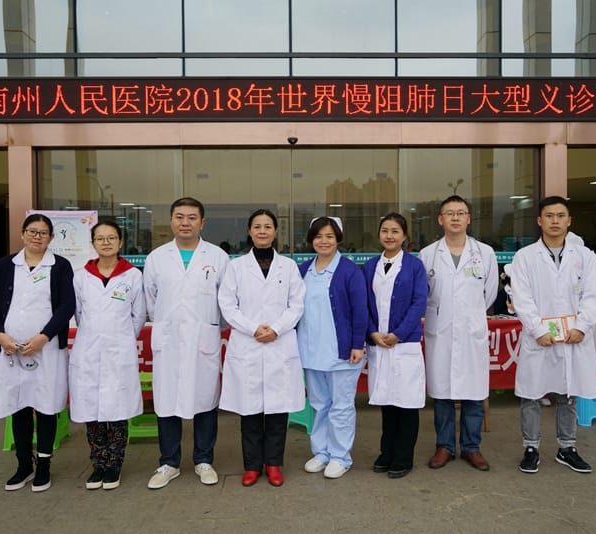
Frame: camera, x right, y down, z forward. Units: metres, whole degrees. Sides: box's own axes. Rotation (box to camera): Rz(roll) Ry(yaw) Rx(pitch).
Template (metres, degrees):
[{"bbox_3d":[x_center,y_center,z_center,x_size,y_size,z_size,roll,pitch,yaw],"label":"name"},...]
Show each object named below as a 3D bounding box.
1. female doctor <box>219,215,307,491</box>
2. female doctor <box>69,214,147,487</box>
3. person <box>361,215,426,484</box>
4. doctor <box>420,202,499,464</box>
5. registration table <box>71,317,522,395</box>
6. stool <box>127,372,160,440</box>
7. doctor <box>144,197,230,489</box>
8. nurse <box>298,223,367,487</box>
[{"bbox_3d":[-0.219,0.469,3.553,0.527,1.646,0.343,-1,1,-2],"label":"female doctor"},{"bbox_3d":[-1.165,0.512,3.515,0.442,1.579,0.313,-1,1,-4],"label":"female doctor"},{"bbox_3d":[0.616,0.472,3.658,0.401,1.622,0.343,0,1,20],"label":"person"},{"bbox_3d":[1.060,0.404,3.779,0.498,1.745,0.323,0,1,12],"label":"doctor"},{"bbox_3d":[-0.004,0.872,5.186,3.939,0.788,0.606,-1,1,-3],"label":"registration table"},{"bbox_3d":[-1.053,1.055,4.380,0.364,0.465,0.313,-1,1,-2],"label":"stool"},{"bbox_3d":[-0.678,0.435,3.533,0.512,1.723,0.333,-1,1,-6],"label":"doctor"},{"bbox_3d":[0.211,0.487,3.635,0.441,1.599,0.343,0,1,18],"label":"nurse"}]

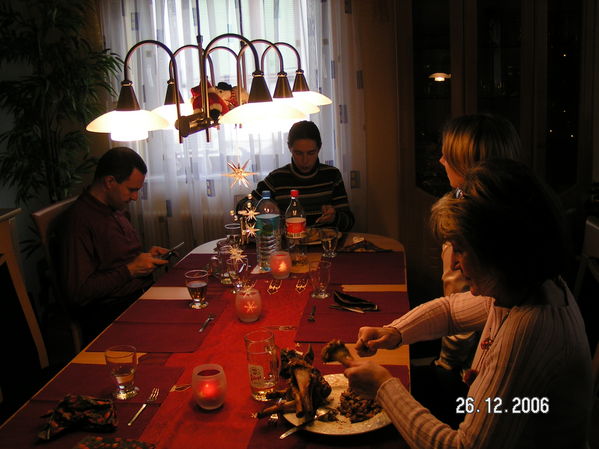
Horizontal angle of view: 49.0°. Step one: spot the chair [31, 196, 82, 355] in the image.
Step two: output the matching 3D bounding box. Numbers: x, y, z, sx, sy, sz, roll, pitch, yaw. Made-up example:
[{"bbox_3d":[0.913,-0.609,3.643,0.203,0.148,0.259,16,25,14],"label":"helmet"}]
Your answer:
[{"bbox_3d":[-0.689,0.412,2.795,0.540,1.030,0.460,-1,13,9],"label":"chair"}]

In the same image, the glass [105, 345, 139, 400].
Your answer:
[{"bbox_3d":[-0.478,0.396,1.747,0.084,0.122,0.084,-1,14,8],"label":"glass"}]

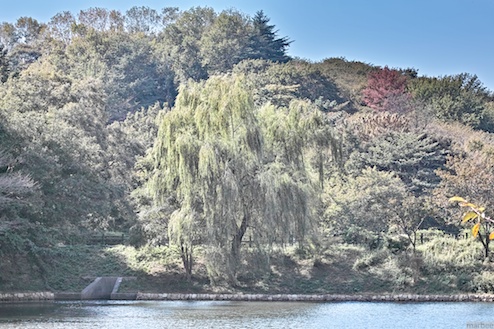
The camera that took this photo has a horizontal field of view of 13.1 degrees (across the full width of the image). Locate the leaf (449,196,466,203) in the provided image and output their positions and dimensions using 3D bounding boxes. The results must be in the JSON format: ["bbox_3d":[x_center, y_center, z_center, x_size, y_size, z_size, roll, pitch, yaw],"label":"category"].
[{"bbox_3d":[0.978,0.163,10.000,0.084,0.030,0.045,0,-2,0],"label":"leaf"}]

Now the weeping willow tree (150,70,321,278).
[{"bbox_3d":[-1.341,1.149,165.000,13.300,15.800,12.500,0,-2,0],"label":"weeping willow tree"}]

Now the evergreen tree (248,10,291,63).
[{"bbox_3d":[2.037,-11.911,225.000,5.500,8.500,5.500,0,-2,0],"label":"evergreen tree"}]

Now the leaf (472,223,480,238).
[{"bbox_3d":[1.066,0.306,10.000,0.037,0.076,0.035,0,-2,0],"label":"leaf"}]

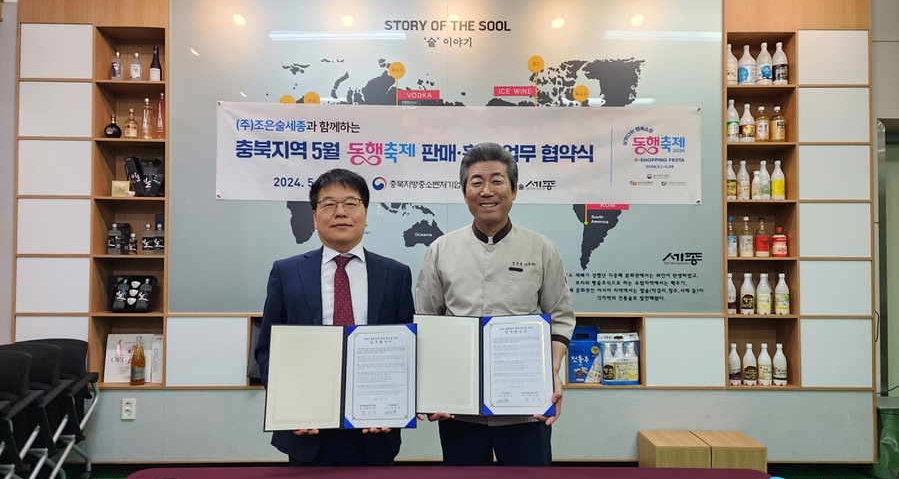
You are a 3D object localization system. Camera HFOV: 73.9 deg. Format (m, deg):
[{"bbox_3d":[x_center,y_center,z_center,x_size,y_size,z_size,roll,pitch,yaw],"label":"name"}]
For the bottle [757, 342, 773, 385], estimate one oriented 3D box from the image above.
[{"bbox_3d":[1.949,0.769,3.690,0.074,0.251,0.074,0,-1,-1],"label":"bottle"}]

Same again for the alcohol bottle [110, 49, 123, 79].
[{"bbox_3d":[-2.030,-1.048,3.652,0.063,0.194,0.063,0,-1,-16],"label":"alcohol bottle"}]

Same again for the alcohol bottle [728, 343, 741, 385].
[{"bbox_3d":[1.758,0.769,3.688,0.076,0.251,0.076,0,-1,-1],"label":"alcohol bottle"}]

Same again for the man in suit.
[{"bbox_3d":[-0.359,0.592,1.937,0.540,1.652,0.370,0,-1,-5],"label":"man in suit"}]

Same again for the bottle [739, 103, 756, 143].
[{"bbox_3d":[1.889,-0.730,3.788,0.083,0.259,0.083,0,-1,-1],"label":"bottle"}]

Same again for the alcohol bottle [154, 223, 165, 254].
[{"bbox_3d":[-1.771,0.001,3.649,0.063,0.187,0.063,0,-1,-9],"label":"alcohol bottle"}]

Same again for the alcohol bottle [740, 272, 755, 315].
[{"bbox_3d":[1.857,0.340,3.717,0.077,0.256,0.077,0,-1,-1],"label":"alcohol bottle"}]

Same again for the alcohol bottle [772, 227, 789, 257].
[{"bbox_3d":[2.062,0.016,3.725,0.083,0.187,0.083,0,-1,-1],"label":"alcohol bottle"}]

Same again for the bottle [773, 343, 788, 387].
[{"bbox_3d":[2.045,0.770,3.692,0.076,0.250,0.076,0,-1,-1],"label":"bottle"}]

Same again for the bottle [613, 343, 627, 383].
[{"bbox_3d":[1.067,0.764,3.730,0.079,0.254,0.079,0,-1,-1],"label":"bottle"}]

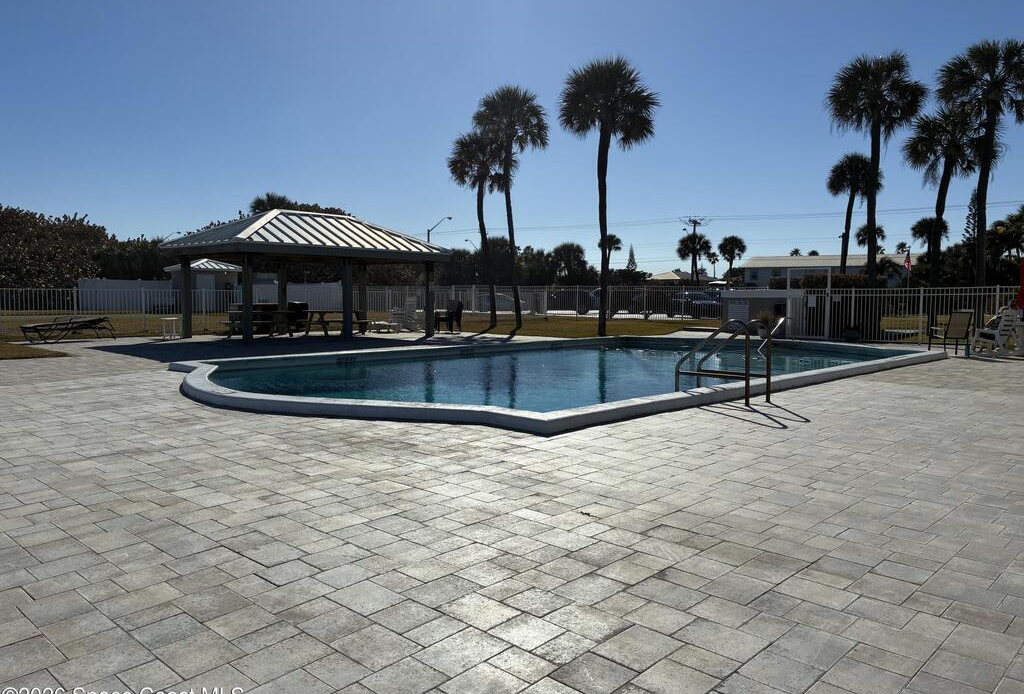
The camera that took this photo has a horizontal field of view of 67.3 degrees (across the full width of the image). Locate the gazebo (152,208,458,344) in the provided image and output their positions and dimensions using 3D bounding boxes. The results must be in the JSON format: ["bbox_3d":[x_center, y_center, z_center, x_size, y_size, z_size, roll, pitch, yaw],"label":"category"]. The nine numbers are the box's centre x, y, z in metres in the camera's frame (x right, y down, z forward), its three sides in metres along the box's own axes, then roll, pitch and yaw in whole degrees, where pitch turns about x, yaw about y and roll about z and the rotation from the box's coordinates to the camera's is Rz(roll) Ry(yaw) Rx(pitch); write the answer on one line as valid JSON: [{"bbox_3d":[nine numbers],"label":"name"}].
[{"bbox_3d":[-6.350,-2.324,24.159,4.880,3.800,7.350,4,5,43],"label":"gazebo"}]

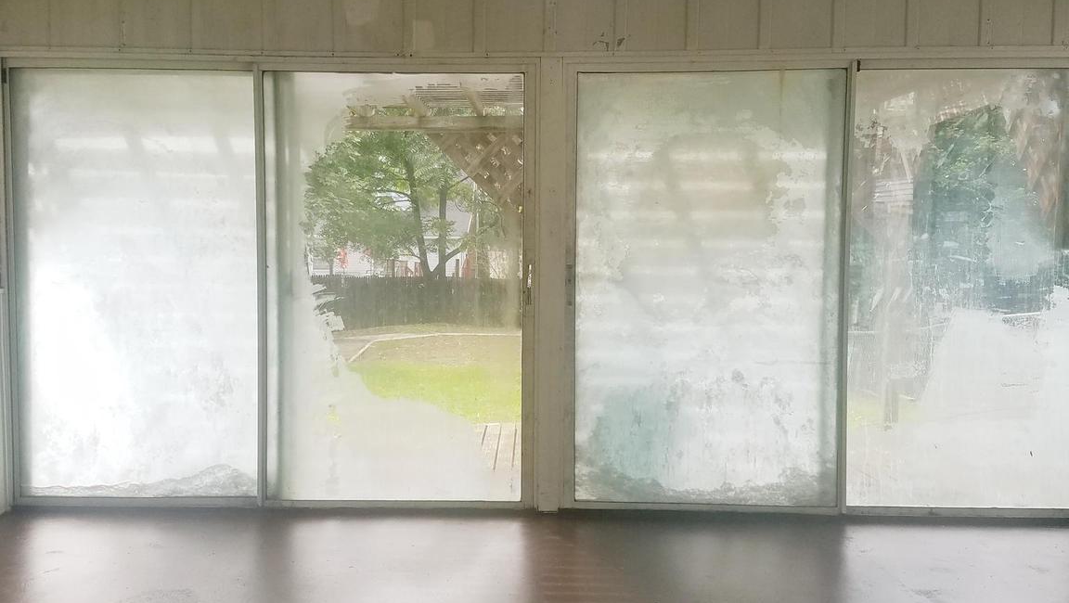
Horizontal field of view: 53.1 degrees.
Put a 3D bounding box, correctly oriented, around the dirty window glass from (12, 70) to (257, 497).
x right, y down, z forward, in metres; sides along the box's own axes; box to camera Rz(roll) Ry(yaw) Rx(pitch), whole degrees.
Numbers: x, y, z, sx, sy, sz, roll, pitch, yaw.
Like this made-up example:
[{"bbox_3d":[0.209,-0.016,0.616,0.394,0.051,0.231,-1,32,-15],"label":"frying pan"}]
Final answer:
[{"bbox_3d":[-1.802,-0.073,4.820,1.100,1.930,0.050,0,3,2],"label":"dirty window glass"}]

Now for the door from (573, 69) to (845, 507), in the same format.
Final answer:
[{"bbox_3d":[0.774,-0.054,4.740,1.190,1.930,0.050,0,3,2],"label":"door"}]

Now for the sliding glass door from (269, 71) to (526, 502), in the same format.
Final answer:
[{"bbox_3d":[-0.612,-0.055,4.780,1.150,1.930,0.050,0,3,2],"label":"sliding glass door"}]

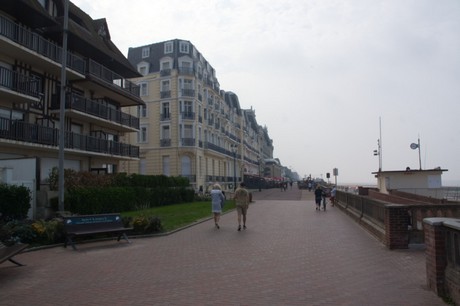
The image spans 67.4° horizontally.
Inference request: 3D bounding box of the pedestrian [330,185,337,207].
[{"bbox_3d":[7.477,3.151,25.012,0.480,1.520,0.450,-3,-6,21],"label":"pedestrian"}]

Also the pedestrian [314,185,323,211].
[{"bbox_3d":[5.504,2.768,21.562,0.500,1.640,0.400,-2,-5,13],"label":"pedestrian"}]

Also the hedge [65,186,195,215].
[{"bbox_3d":[-6.233,3.345,25.904,1.100,1.500,15.130,-3,-6,17],"label":"hedge"}]

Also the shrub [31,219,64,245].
[{"bbox_3d":[-5.337,2.266,10.101,0.750,0.700,0.880,-5,-7,41],"label":"shrub"}]

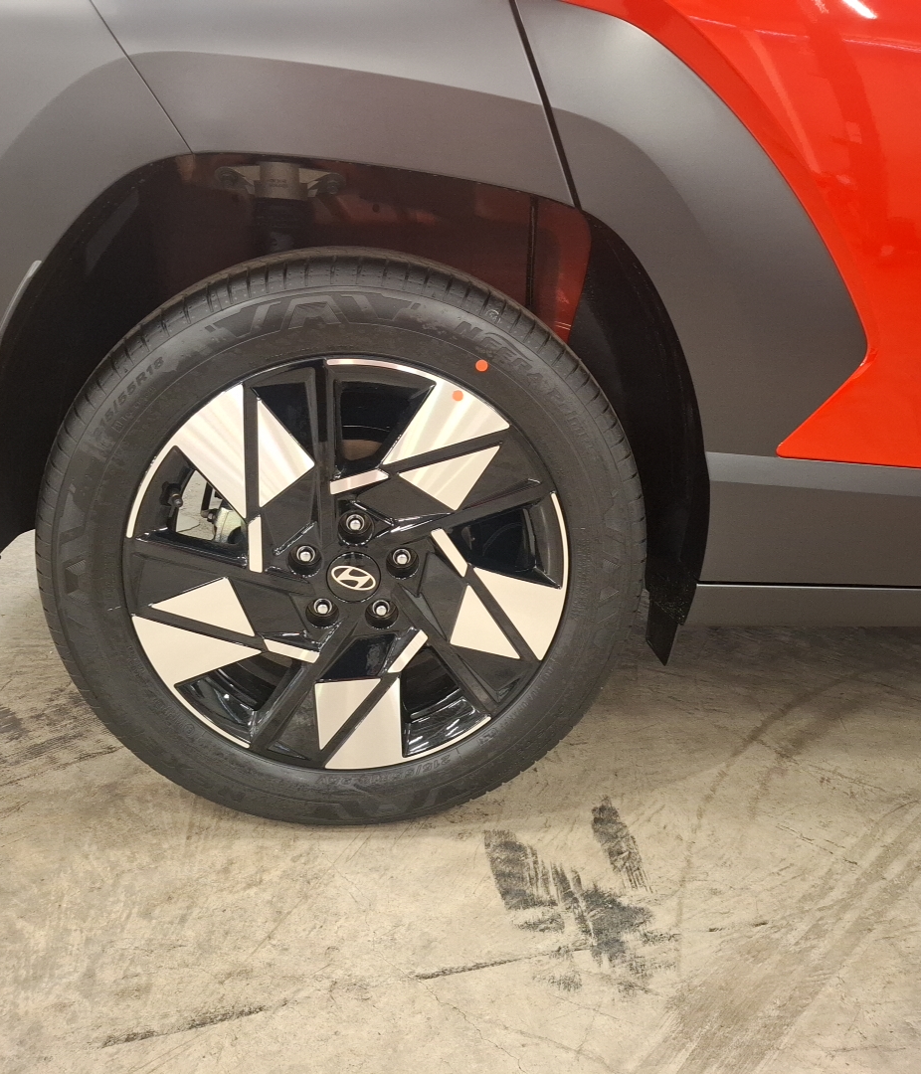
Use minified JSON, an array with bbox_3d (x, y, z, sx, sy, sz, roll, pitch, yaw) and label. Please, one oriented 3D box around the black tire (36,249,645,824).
[{"bbox_3d":[-0.129,0.010,1.145,0.690,0.686,0.222,0,20,-7],"label":"black tire"}]

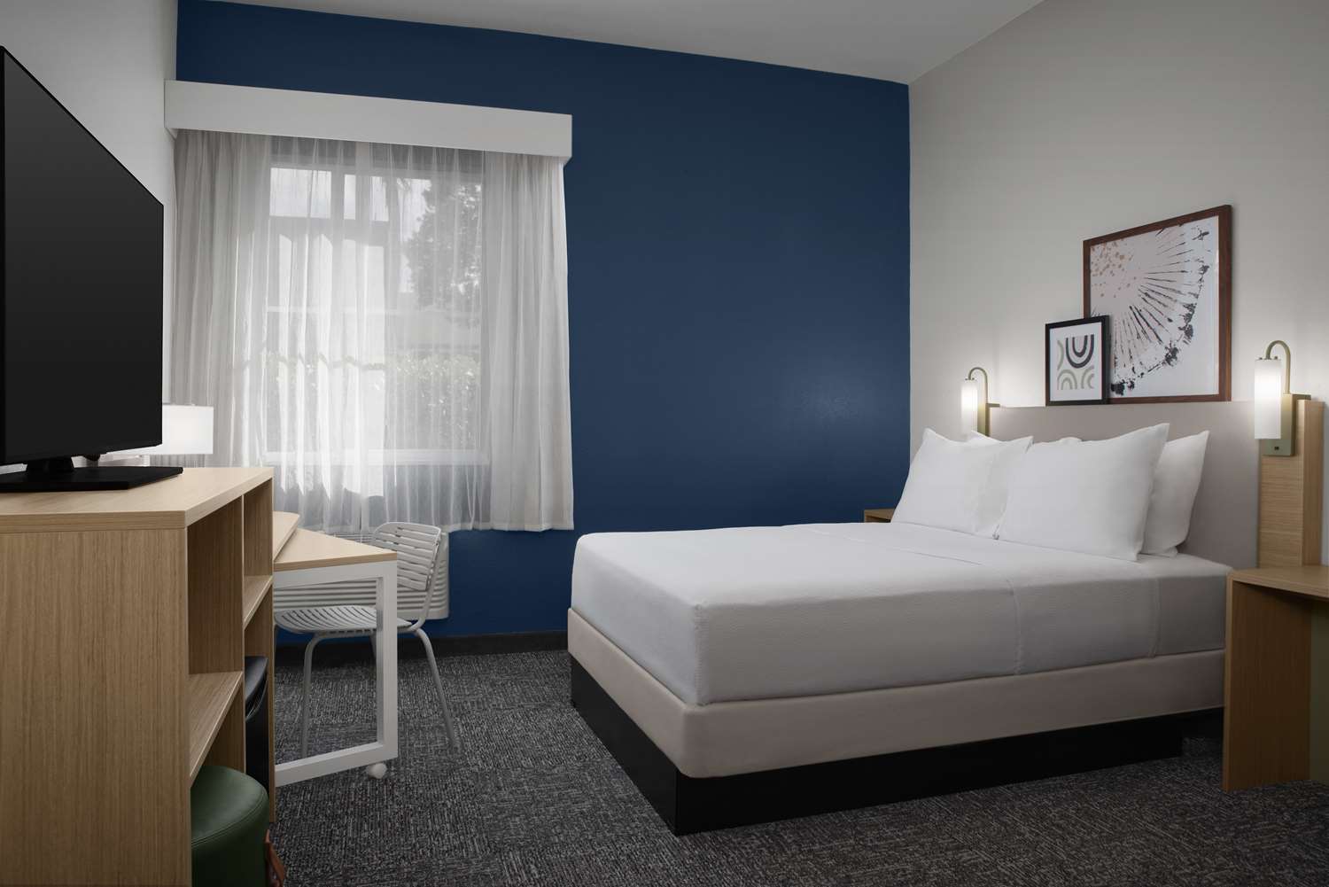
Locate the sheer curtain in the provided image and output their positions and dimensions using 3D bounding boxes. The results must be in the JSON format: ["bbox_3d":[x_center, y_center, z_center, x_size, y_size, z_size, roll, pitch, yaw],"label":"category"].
[{"bbox_3d":[-1.270,-0.494,4.068,1.710,1.850,0.140,-1,1,-18],"label":"sheer curtain"}]

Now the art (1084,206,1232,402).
[{"bbox_3d":[1.921,-0.508,3.498,0.030,0.700,0.680,-1,1,-18],"label":"art"}]

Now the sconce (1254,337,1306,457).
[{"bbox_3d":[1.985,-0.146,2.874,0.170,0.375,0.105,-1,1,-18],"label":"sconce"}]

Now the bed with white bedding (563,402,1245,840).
[{"bbox_3d":[0.843,0.458,3.377,2.145,1.210,1.440,-1,1,-18],"label":"bed with white bedding"}]

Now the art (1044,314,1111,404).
[{"bbox_3d":[1.771,-0.347,3.814,0.025,0.363,0.325,-1,1,-18],"label":"art"}]

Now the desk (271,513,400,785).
[{"bbox_3d":[-1.444,0.695,3.234,0.760,0.760,1.330,-1,1,-25],"label":"desk"}]

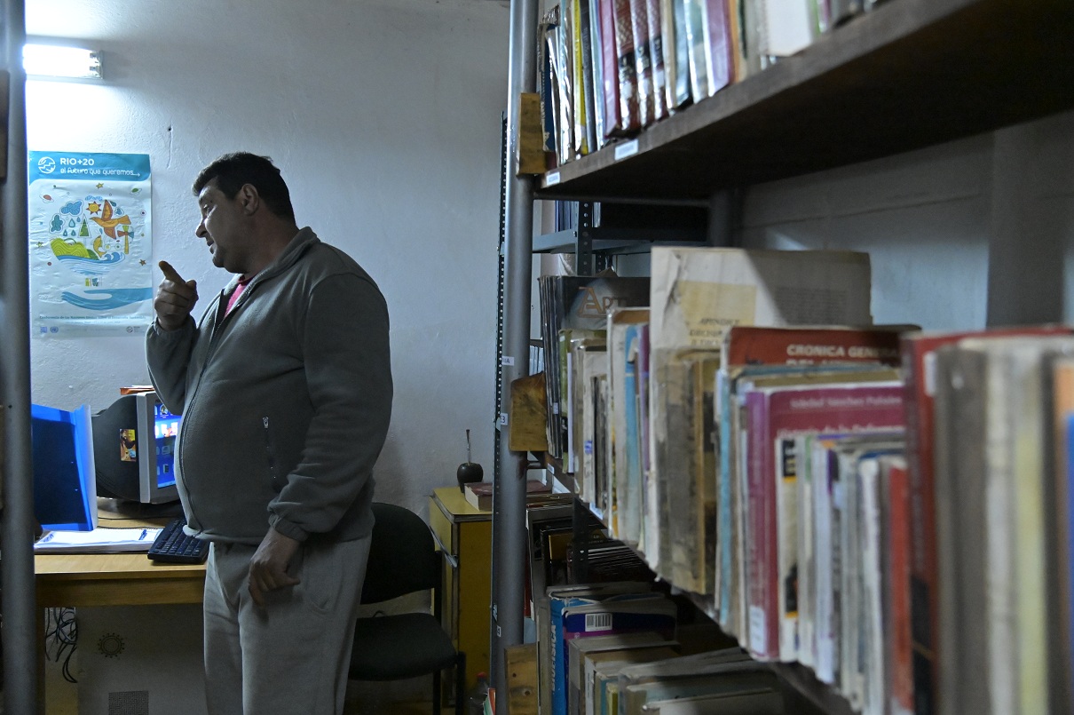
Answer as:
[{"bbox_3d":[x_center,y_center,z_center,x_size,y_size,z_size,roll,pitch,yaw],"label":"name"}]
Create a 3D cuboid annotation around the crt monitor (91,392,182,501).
[{"bbox_3d":[-1.222,0.285,3.020,0.410,0.350,0.400,1,4,26],"label":"crt monitor"}]

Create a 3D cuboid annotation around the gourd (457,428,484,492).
[{"bbox_3d":[-0.232,0.358,3.300,0.090,0.222,0.090,1,4,0],"label":"gourd"}]

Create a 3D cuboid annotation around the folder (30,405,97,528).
[{"bbox_3d":[-1.355,0.310,2.670,0.250,0.345,0.060,1,4,-3],"label":"folder"}]

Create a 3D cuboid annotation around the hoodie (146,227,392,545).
[{"bbox_3d":[-0.563,0.037,1.985,0.430,0.620,0.550,-2,5,-37],"label":"hoodie"}]

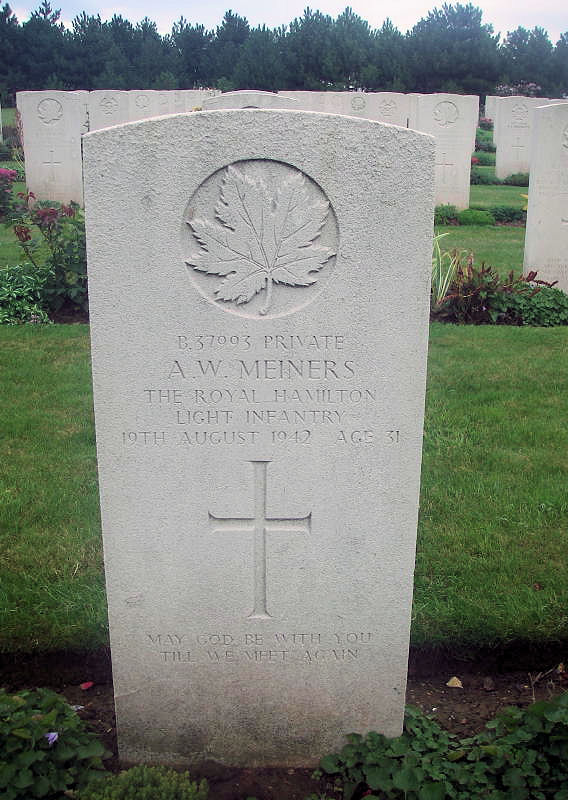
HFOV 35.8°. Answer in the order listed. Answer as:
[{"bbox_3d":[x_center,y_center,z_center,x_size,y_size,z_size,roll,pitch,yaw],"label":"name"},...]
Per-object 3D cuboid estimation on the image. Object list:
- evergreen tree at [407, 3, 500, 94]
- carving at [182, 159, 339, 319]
[{"bbox_3d":[8.492,-17.310,44.000,4.700,5.200,4.500,0,17,0],"label":"evergreen tree"},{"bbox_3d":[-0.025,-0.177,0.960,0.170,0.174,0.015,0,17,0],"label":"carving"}]

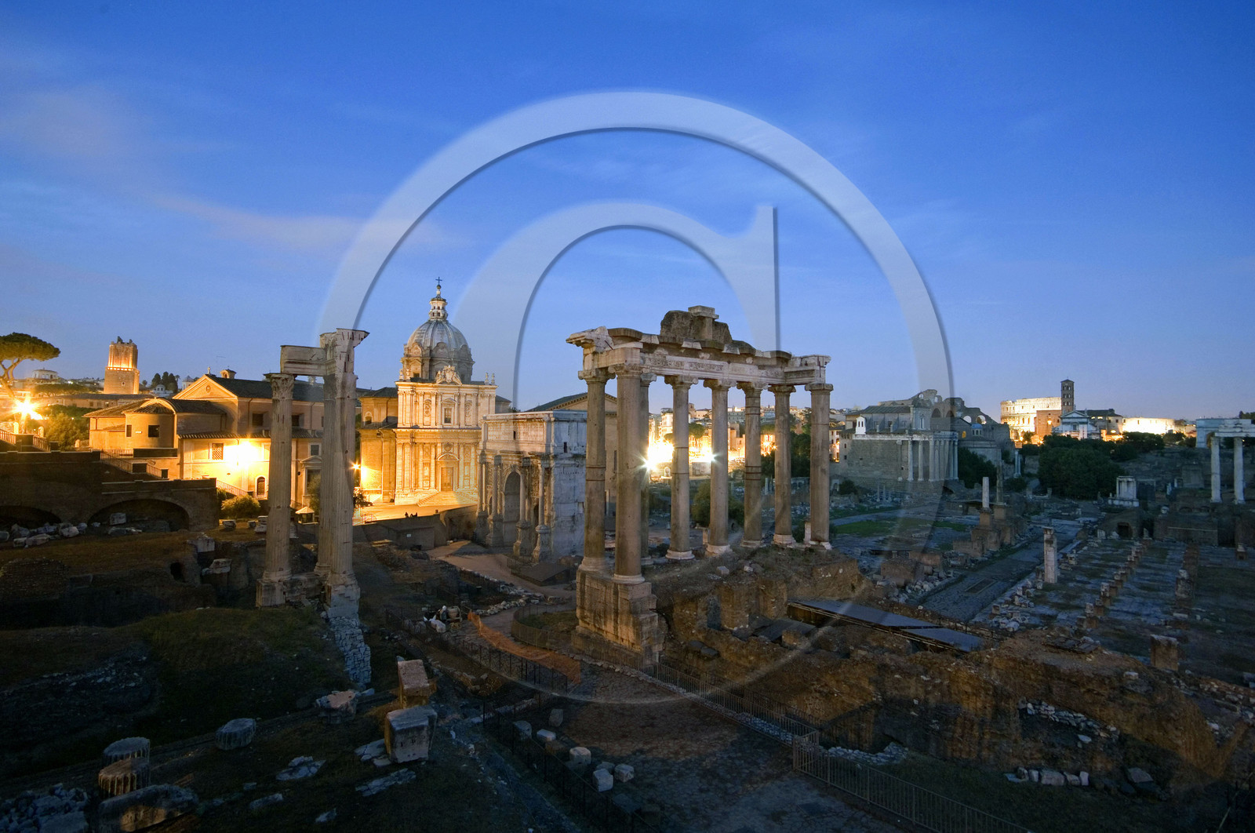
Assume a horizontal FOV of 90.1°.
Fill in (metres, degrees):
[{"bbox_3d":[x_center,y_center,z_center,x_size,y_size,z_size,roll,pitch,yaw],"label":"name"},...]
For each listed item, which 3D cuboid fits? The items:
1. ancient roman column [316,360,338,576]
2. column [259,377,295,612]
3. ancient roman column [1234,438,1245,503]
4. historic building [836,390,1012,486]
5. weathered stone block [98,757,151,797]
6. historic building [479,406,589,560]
[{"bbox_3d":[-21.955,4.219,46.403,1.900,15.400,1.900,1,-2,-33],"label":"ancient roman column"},{"bbox_3d":[-25.117,5.092,44.974,1.750,16.400,1.750,2,-2,-40],"label":"column"},{"bbox_3d":[134.668,11.813,137.840,1.800,14.400,1.800,-1,-3,43],"label":"ancient roman column"},{"bbox_3d":[118.965,7.224,254.914,62.000,36.500,42.000,2,-2,-39],"label":"historic building"},{"bbox_3d":[-18.379,13.148,22.900,1.450,0.800,1.450,1,-2,-38],"label":"weathered stone block"},{"bbox_3d":[-15.151,10.131,103.970,11.300,21.500,23.600,2,-2,-39],"label":"historic building"}]

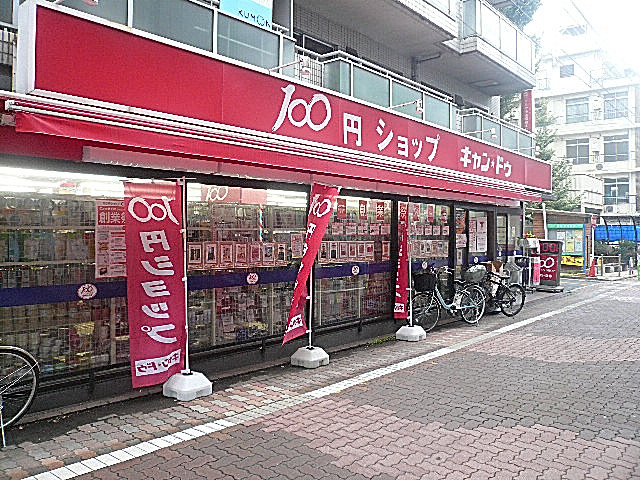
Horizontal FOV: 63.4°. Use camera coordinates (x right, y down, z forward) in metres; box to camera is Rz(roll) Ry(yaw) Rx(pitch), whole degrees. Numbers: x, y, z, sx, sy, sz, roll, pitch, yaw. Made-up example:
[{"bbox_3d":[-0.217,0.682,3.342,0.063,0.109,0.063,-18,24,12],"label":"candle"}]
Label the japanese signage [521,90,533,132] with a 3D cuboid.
[{"bbox_3d":[6.037,-3.695,15.059,0.380,1.350,0.180,1,1,42],"label":"japanese signage"}]

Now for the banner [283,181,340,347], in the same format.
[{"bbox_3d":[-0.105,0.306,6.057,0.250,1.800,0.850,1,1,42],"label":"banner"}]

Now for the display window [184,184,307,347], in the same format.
[{"bbox_3d":[-0.733,0.275,5.833,0.100,1.660,1.750,0,1,42],"label":"display window"}]

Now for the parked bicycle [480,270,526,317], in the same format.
[{"bbox_3d":[3.047,0.926,9.200,1.600,0.950,0.550,0,1,-28],"label":"parked bicycle"}]

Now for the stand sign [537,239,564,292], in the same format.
[{"bbox_3d":[5.980,0.682,13.400,0.580,1.310,0.400,0,1,42],"label":"stand sign"}]

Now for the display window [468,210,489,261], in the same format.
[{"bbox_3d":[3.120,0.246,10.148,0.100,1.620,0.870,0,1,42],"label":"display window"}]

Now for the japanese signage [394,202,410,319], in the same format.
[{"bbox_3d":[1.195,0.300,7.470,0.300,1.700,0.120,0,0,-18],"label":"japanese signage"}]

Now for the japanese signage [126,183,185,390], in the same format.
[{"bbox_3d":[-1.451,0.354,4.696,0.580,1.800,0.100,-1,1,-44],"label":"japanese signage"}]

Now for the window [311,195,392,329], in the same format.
[{"bbox_3d":[0.477,0.299,7.238,0.120,1.740,1.810,1,1,42],"label":"window"}]

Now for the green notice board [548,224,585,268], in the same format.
[{"bbox_3d":[10.107,0.307,21.200,1.450,1.880,0.200,0,0,25],"label":"green notice board"}]

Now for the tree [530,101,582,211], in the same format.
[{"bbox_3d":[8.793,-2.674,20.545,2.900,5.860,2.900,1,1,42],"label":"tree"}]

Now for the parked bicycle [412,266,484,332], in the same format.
[{"bbox_3d":[2.060,0.888,8.130,1.780,0.990,0.560,0,1,-37],"label":"parked bicycle"}]

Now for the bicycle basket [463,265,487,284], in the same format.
[{"bbox_3d":[2.671,0.602,8.950,0.310,0.310,0.360,0,1,-28],"label":"bicycle basket"}]

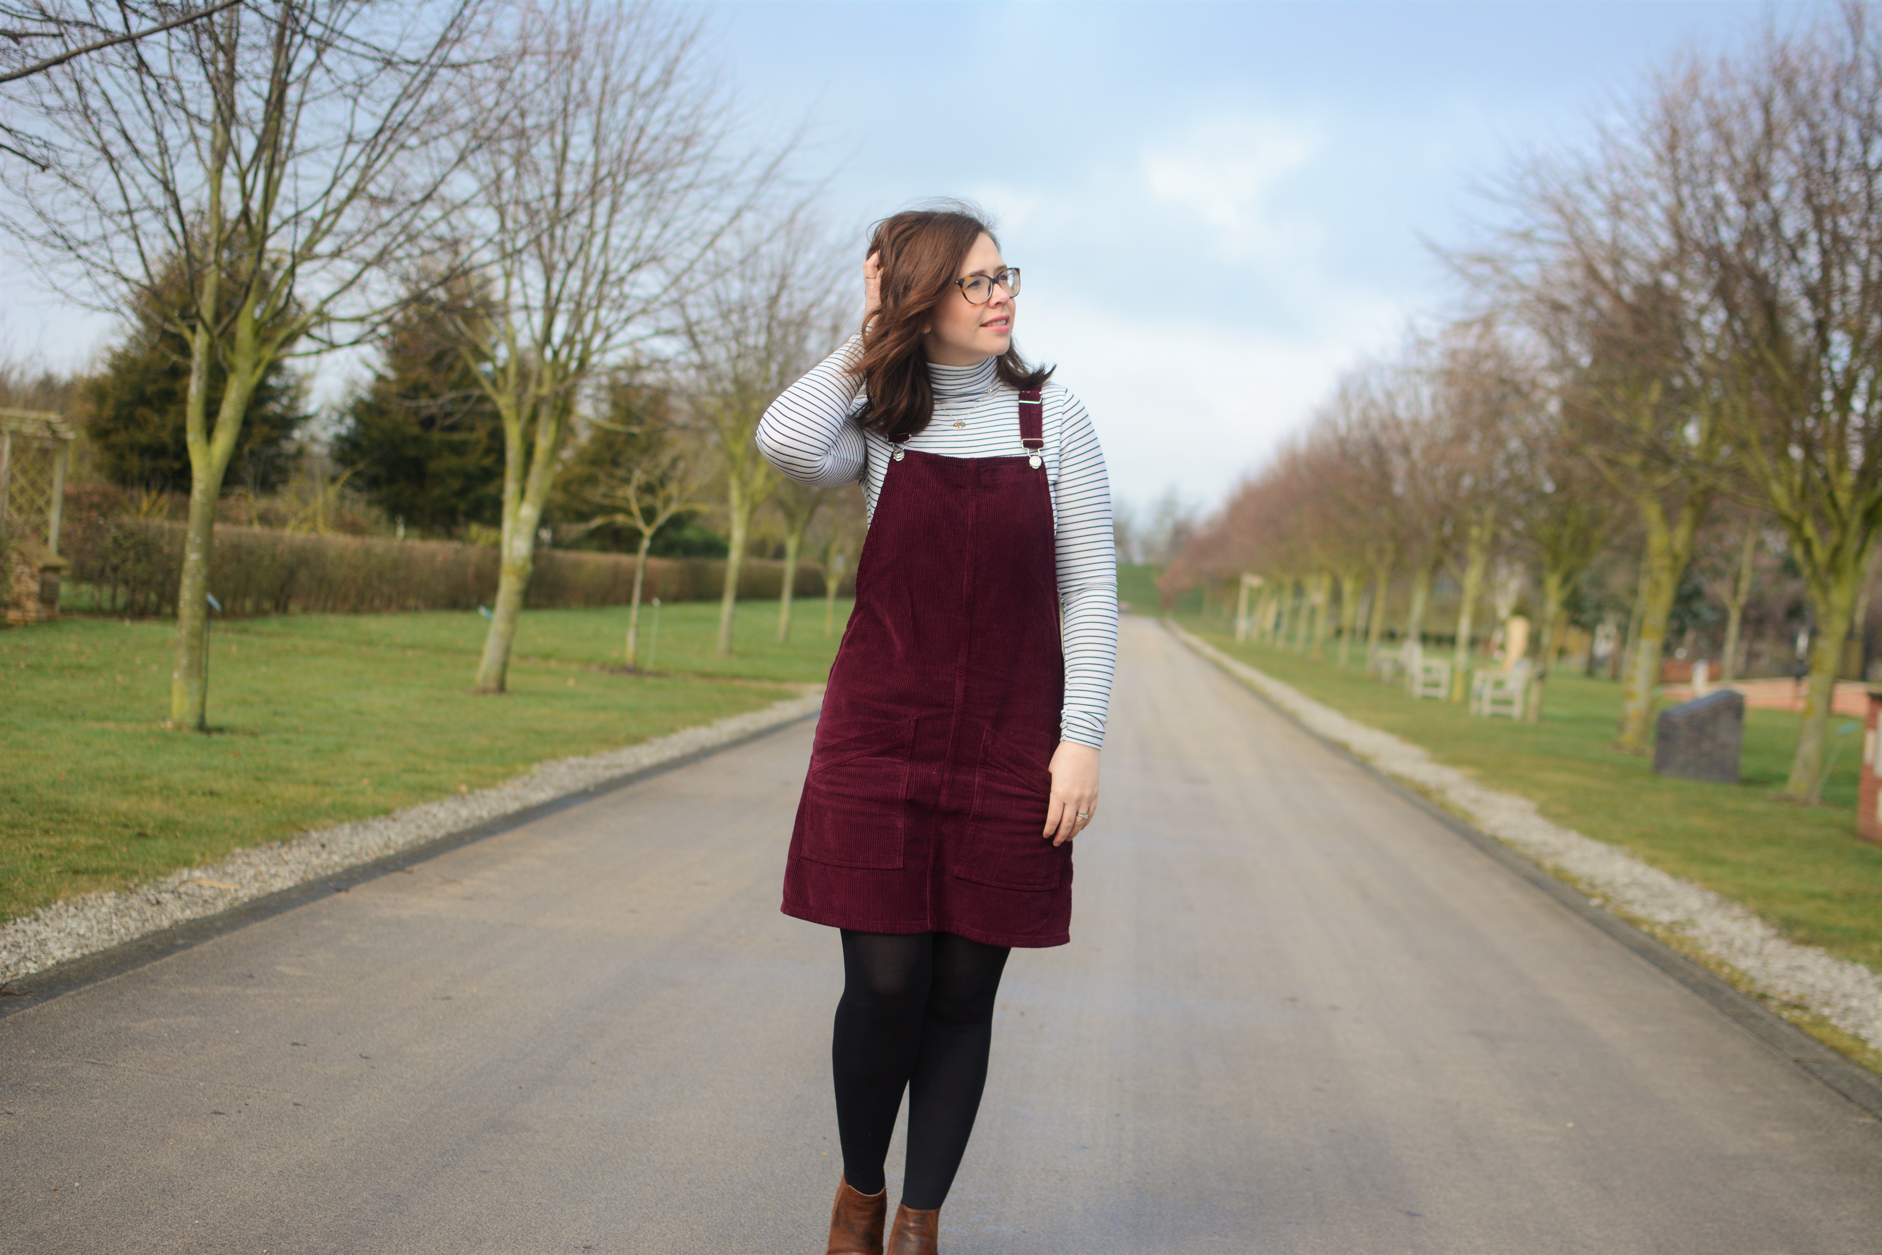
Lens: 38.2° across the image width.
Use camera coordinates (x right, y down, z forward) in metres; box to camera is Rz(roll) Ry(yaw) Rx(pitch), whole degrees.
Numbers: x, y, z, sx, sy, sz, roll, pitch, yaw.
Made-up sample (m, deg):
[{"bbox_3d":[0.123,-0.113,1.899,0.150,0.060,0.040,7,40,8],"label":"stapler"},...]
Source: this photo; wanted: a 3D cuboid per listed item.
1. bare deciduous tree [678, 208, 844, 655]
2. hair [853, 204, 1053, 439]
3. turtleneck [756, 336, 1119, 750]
[{"bbox_3d":[-2.332,-2.683,37.000,2.700,6.150,2.700,4,1,0],"label":"bare deciduous tree"},{"bbox_3d":[0.022,-0.470,4.200,0.260,0.355,0.250,4,1,41],"label":"hair"},{"bbox_3d":[-0.006,-0.134,4.200,0.570,0.615,0.290,4,1,-2],"label":"turtleneck"}]

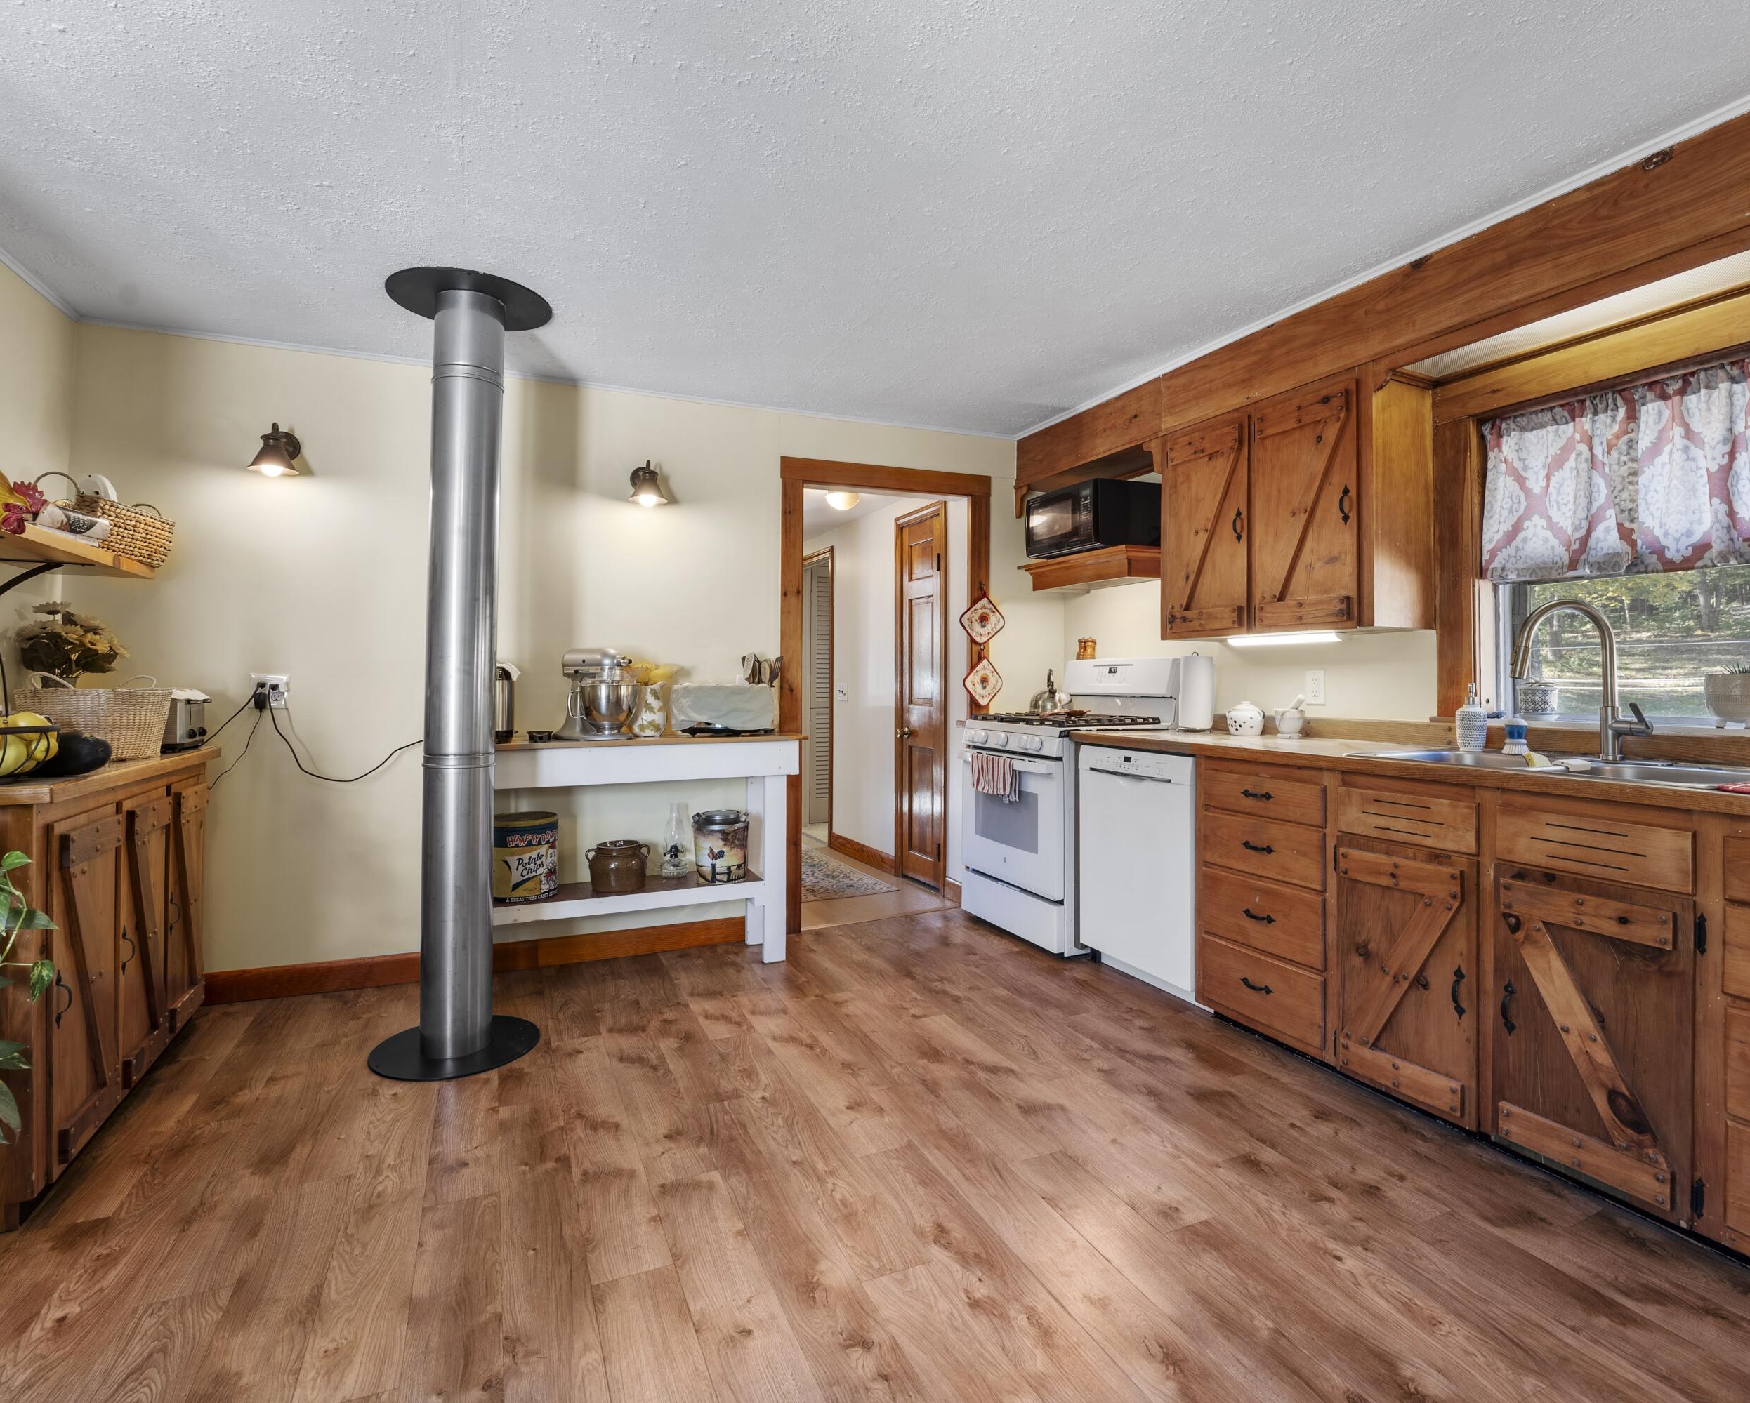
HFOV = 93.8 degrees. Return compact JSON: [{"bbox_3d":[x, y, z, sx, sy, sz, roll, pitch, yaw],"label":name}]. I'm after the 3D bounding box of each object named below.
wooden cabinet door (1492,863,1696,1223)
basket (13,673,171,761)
[{"bbox_3d":[1.527,0.707,1.761,0.038,0.651,0.356,-1,2,-24],"label":"wooden cabinet door"},{"bbox_3d":[-2.292,0.043,2.409,0.325,0.240,0.190,0,1,8],"label":"basket"}]

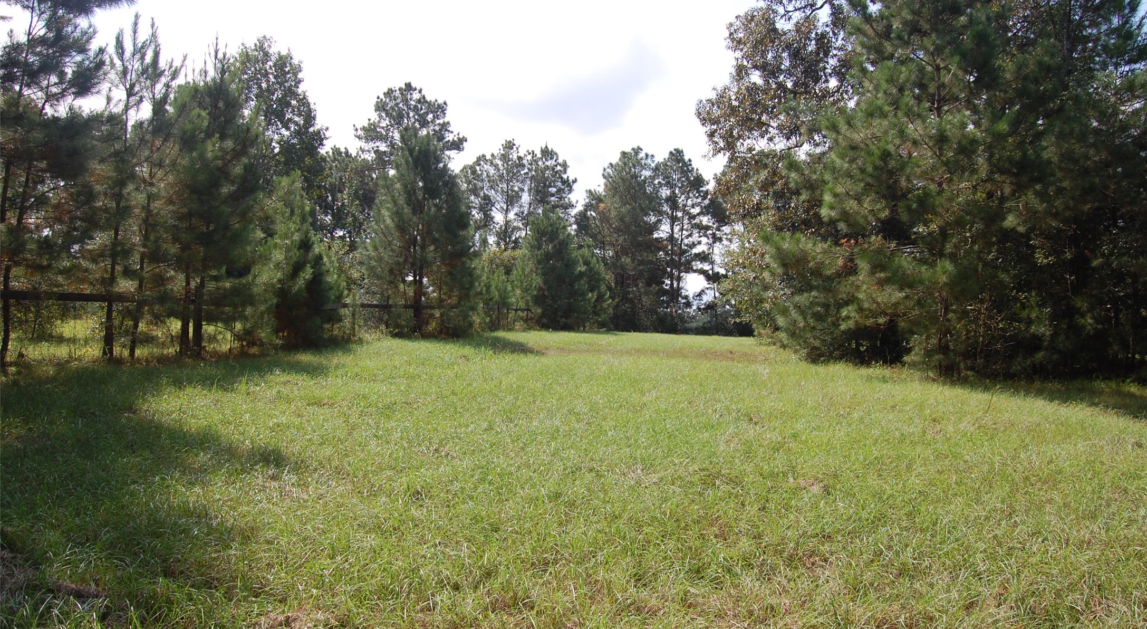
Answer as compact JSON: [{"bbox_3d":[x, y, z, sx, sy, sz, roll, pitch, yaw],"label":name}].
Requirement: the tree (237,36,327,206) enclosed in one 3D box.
[{"bbox_3d":[-12.990,-5.610,38.000,4.240,13.350,4.240,0,0,0],"label":"tree"}]

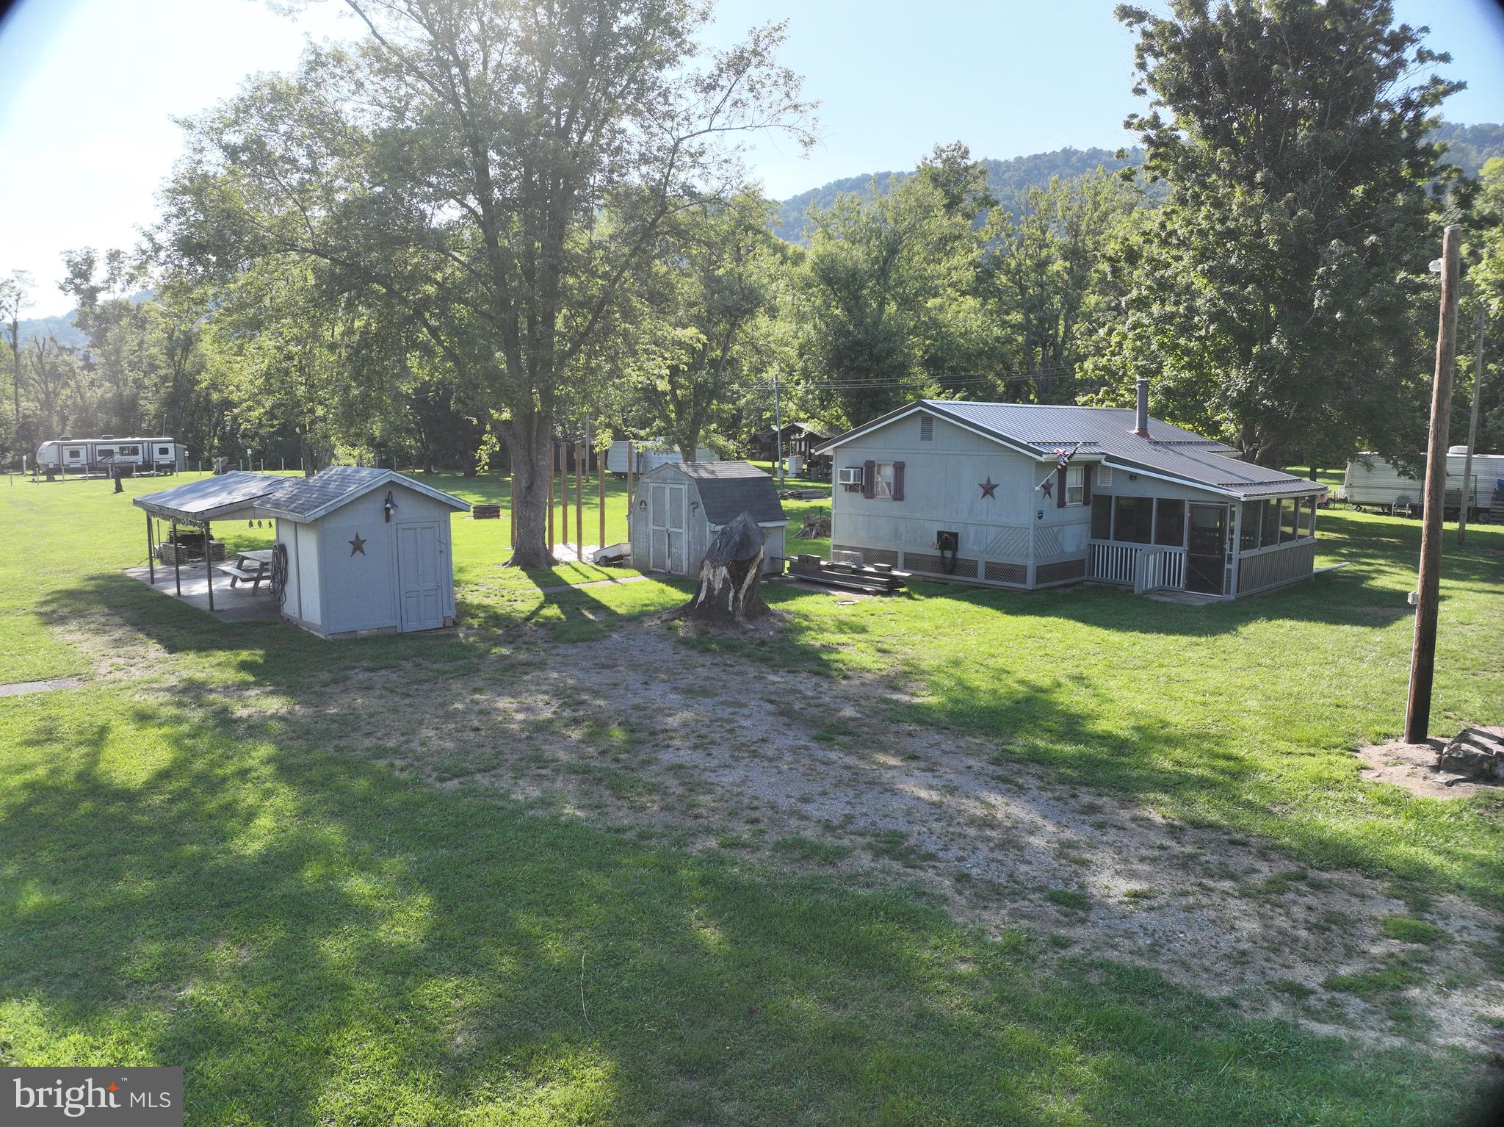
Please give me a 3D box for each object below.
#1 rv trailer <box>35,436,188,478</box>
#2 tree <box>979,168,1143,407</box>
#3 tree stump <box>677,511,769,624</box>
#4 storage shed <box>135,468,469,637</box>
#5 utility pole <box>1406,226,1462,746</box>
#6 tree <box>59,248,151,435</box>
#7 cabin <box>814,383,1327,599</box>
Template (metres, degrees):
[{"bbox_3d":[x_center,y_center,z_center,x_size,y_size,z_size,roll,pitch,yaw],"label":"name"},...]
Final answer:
[{"bbox_3d":[-55.660,-9.177,90.000,10.300,3.500,2.900,-6,9,-40],"label":"rv trailer"},{"bbox_3d":[26.033,-20.235,89.514,13.197,25.944,11.000,0,7,0],"label":"tree"},{"bbox_3d":[-0.586,-0.006,21.104,1.750,2.083,1.500,0,7,0],"label":"tree stump"},{"bbox_3d":[-9.928,-0.681,23.018,4.576,2.960,10.781,-6,9,-40],"label":"storage shed"},{"bbox_3d":[7.841,-0.839,11.945,0.400,5.893,0.330,0,7,0],"label":"utility pole"},{"bbox_3d":[-67.047,-21.182,109.344,9.498,23.019,9.000,0,7,0],"label":"tree"},{"bbox_3d":[9.255,-2.280,28.466,10.800,4.900,10.387,-6,9,-43],"label":"cabin"}]

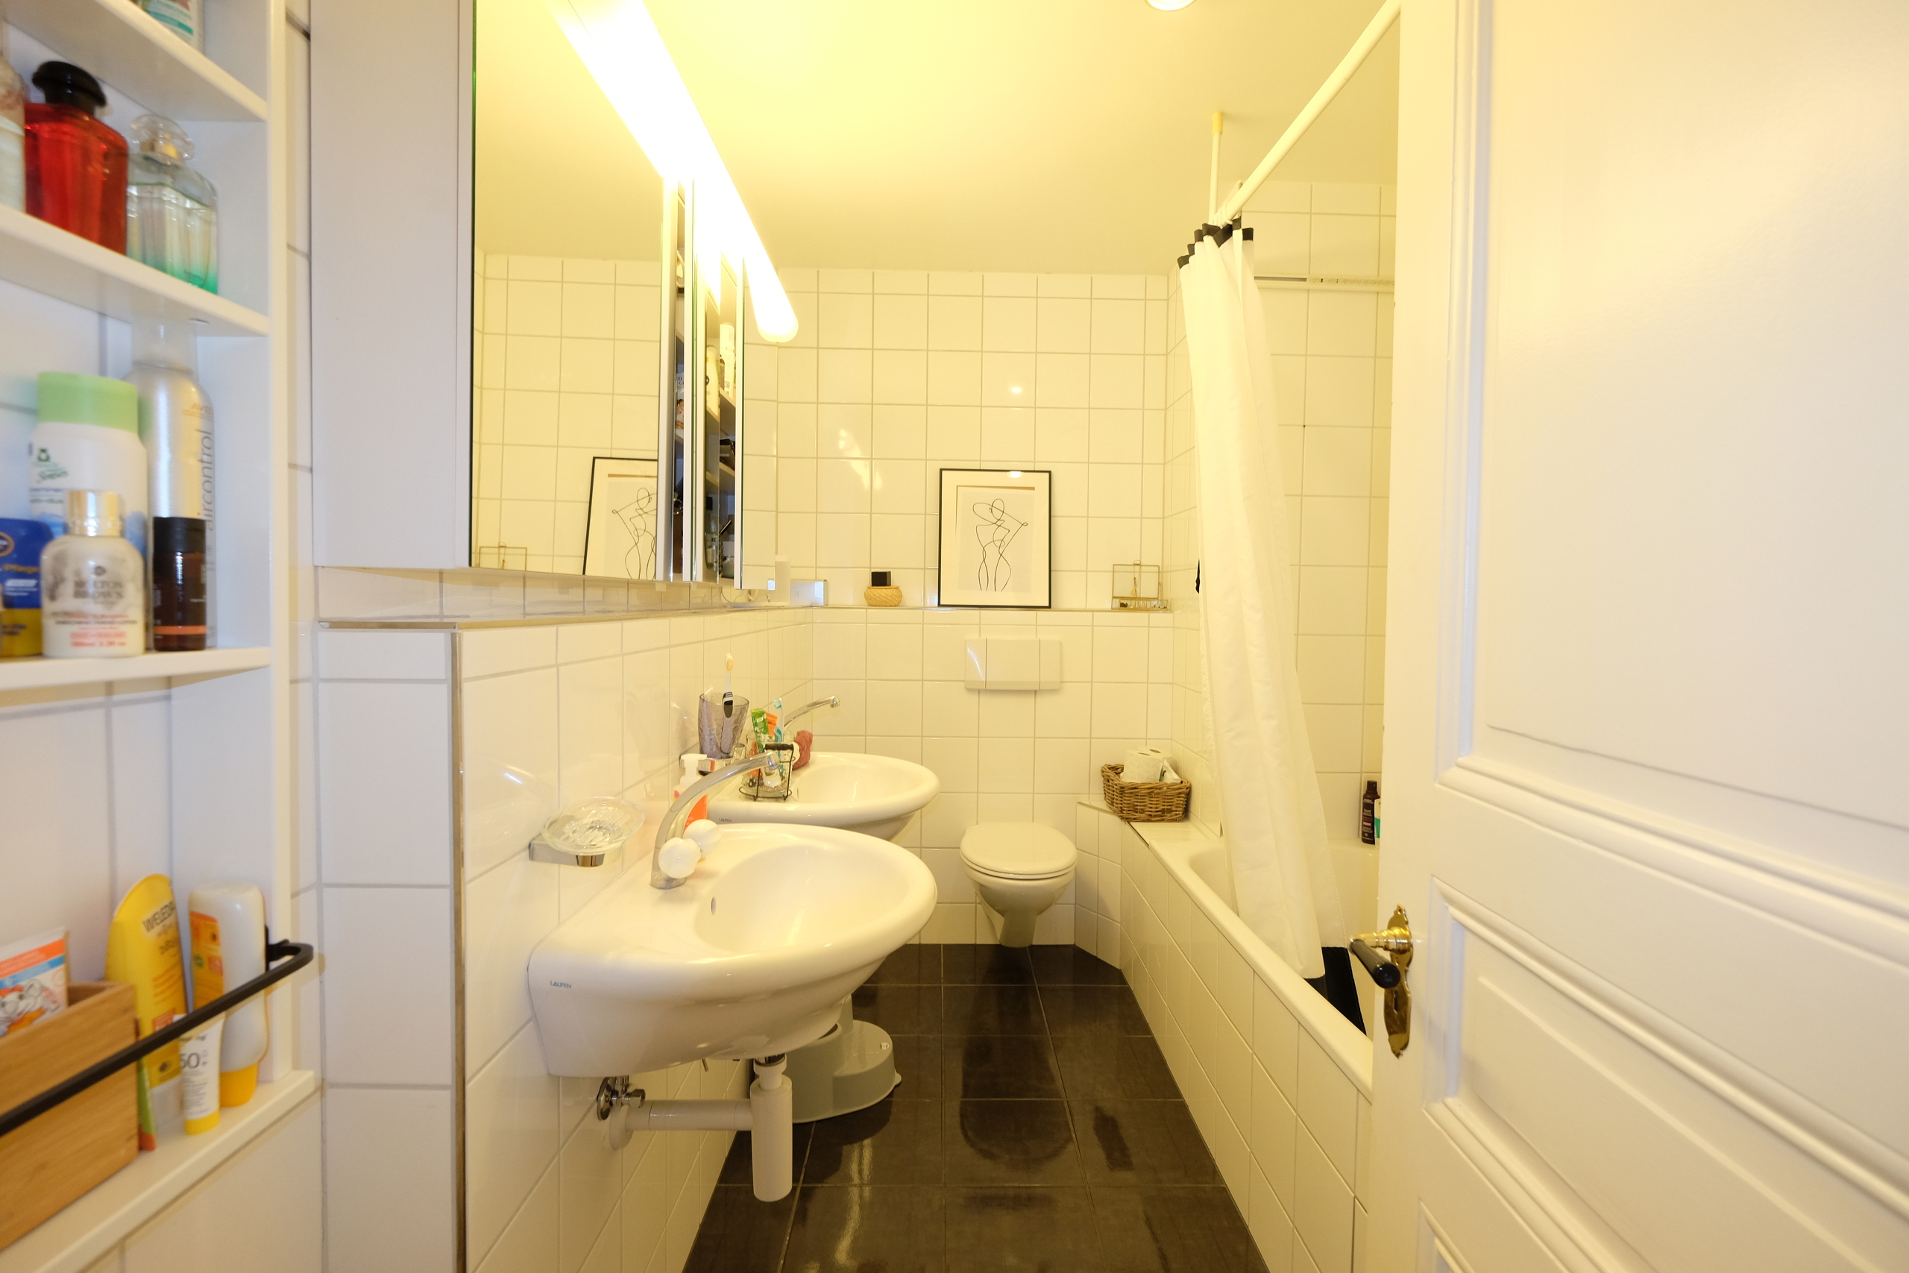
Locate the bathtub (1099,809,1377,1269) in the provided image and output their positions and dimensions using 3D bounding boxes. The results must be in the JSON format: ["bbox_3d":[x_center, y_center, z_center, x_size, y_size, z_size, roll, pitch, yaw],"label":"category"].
[{"bbox_3d":[0.970,0.908,1.569,0.770,0.557,1.820,1,2,-1],"label":"bathtub"}]

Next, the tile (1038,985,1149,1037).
[{"bbox_3d":[0.422,1.147,2.429,0.299,0.010,0.289,1,2,-1],"label":"tile"}]

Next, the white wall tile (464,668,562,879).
[{"bbox_3d":[-0.476,0.136,0.860,0.010,0.198,0.184,1,2,-1],"label":"white wall tile"}]

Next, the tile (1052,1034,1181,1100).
[{"bbox_3d":[0.427,1.159,2.136,0.299,0.010,0.289,1,2,-1],"label":"tile"}]

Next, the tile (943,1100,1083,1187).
[{"bbox_3d":[0.129,1.167,1.837,0.301,0.010,0.289,1,2,-1],"label":"tile"}]

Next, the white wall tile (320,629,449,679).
[{"bbox_3d":[-0.547,0.017,0.767,0.121,0.048,0.011,1,3,-1],"label":"white wall tile"}]

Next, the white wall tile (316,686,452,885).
[{"bbox_3d":[-0.540,0.140,0.763,0.120,0.196,0.010,1,2,-1],"label":"white wall tile"}]

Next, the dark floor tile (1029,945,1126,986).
[{"bbox_3d":[0.418,1.132,2.725,0.300,0.011,0.295,1,3,-1],"label":"dark floor tile"}]

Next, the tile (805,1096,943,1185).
[{"bbox_3d":[-0.176,1.161,1.829,0.302,0.011,0.298,1,3,-1],"label":"tile"}]

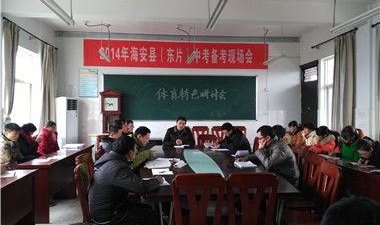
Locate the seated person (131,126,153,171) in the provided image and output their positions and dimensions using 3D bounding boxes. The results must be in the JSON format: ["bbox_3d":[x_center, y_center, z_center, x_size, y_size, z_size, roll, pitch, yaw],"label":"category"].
[{"bbox_3d":[-0.620,0.820,3.850,0.750,1.250,0.520,0,0,5],"label":"seated person"}]

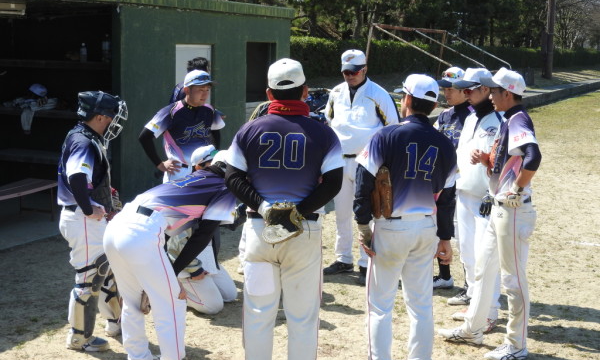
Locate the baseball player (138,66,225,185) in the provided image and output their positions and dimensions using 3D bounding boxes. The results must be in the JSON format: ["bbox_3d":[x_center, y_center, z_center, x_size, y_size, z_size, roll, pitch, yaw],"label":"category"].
[{"bbox_3d":[-0.933,-0.023,7.480,0.600,1.680,0.380,-4,9,-28],"label":"baseball player"}]

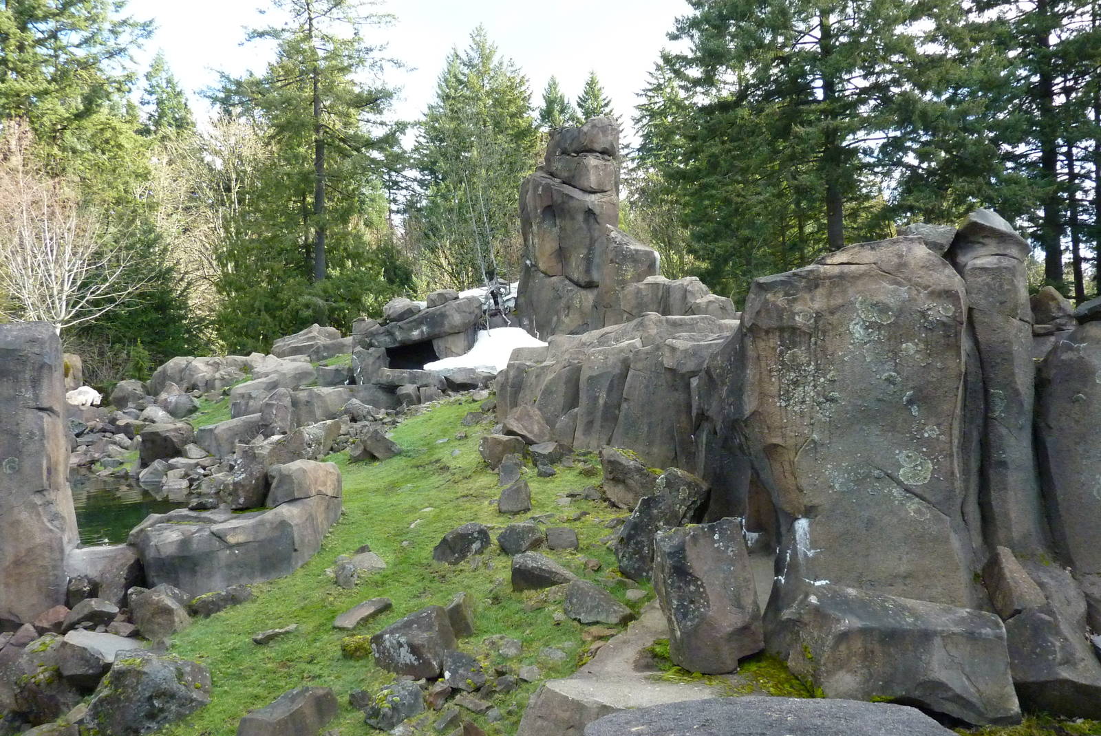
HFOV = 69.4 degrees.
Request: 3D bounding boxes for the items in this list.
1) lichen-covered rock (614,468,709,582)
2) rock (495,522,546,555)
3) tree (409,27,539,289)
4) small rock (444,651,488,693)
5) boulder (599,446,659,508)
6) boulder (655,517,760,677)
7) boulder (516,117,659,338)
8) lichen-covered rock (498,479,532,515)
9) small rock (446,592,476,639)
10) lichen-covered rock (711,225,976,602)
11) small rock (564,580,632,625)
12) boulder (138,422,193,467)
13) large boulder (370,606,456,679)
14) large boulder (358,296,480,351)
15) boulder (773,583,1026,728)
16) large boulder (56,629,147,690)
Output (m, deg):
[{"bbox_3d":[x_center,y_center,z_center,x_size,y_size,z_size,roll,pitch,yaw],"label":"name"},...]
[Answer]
[{"bbox_3d":[1.324,1.916,9.600,1.050,1.320,0.900,-1,-1,6],"label":"lichen-covered rock"},{"bbox_3d":[-0.439,2.491,11.600,0.660,0.440,0.520,-1,-1,-15],"label":"rock"},{"bbox_3d":[-4.691,-11.953,49.000,7.600,18.000,7.600,-1,-1,0],"label":"tree"},{"bbox_3d":[-0.659,2.360,6.200,0.330,0.270,0.260,-2,1,-6],"label":"small rock"},{"bbox_3d":[1.271,1.752,12.700,0.950,0.920,0.800,-1,-1,0],"label":"boulder"},{"bbox_3d":[1.510,2.172,7.650,0.860,1.360,0.780,-1,-1,-18],"label":"boulder"},{"bbox_3d":[1.034,-3.736,22.500,3.800,6.000,3.400,-1,-1,6],"label":"boulder"},{"bbox_3d":[-0.597,2.151,13.300,0.560,0.570,0.500,-1,-1,0],"label":"lichen-covered rock"},{"bbox_3d":[-1.020,2.752,8.850,0.360,0.500,0.420,-1,-1,-11],"label":"small rock"},{"bbox_3d":[2.976,0.643,8.200,2.350,3.700,1.500,-1,-1,6],"label":"lichen-covered rock"},{"bbox_3d":[0.385,1.978,6.700,0.550,0.320,0.360,-2,1,-9],"label":"small rock"},{"bbox_3d":[-10.408,2.058,21.500,1.450,1.150,1.250,-1,-1,-17],"label":"boulder"},{"bbox_3d":[-1.432,2.860,8.300,0.860,0.680,0.650,-1,-1,-9],"label":"large boulder"},{"bbox_3d":[-4.609,-1.588,28.500,4.300,1.850,2.800,-1,-1,-10],"label":"large boulder"},{"bbox_3d":[2.881,2.413,6.750,1.750,0.830,1.000,-2,-1,9],"label":"boulder"},{"bbox_3d":[-4.768,3.098,8.500,0.900,0.450,0.650,-2,1,-27],"label":"large boulder"}]

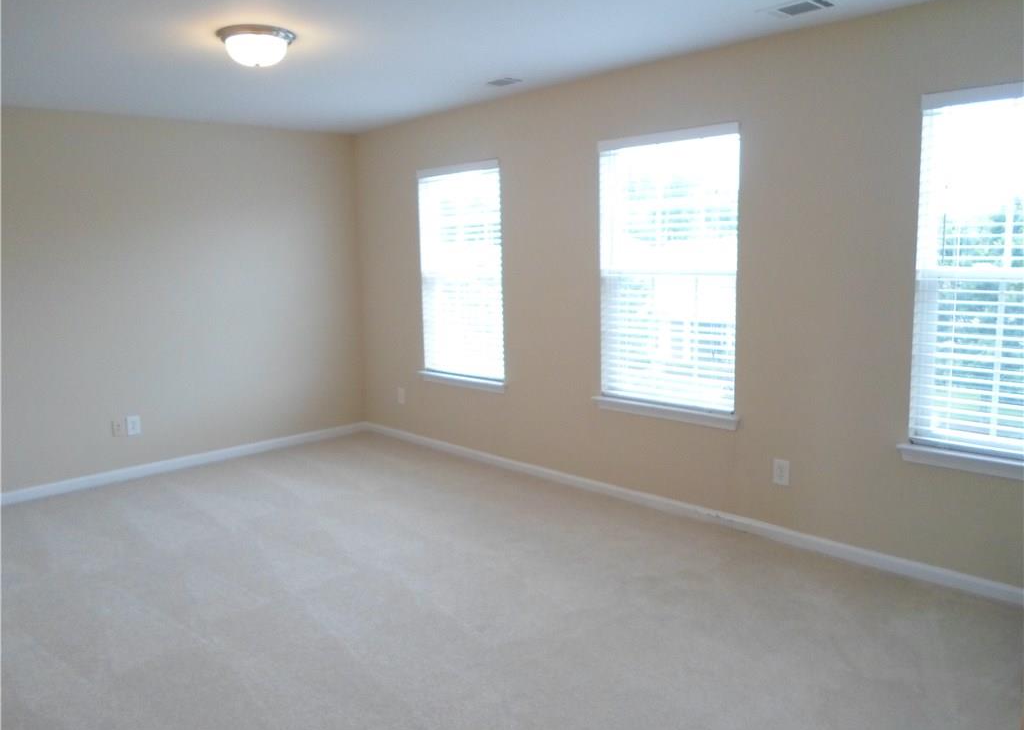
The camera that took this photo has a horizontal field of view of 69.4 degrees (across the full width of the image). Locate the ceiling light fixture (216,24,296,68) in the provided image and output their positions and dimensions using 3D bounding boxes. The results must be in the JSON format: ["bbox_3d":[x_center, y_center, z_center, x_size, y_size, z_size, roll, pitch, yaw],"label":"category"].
[{"bbox_3d":[-1.104,-1.367,3.220,0.340,0.135,0.340,-9,12,-43],"label":"ceiling light fixture"}]

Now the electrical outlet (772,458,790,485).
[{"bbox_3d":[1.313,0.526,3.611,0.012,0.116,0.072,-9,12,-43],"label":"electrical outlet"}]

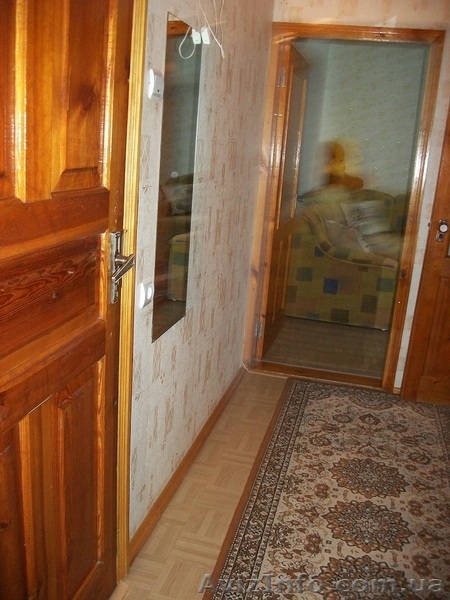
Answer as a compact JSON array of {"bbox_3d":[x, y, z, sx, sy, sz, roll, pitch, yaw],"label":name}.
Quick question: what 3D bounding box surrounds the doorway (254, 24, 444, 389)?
[{"bbox_3d":[0.699,-0.517,3.447,0.940,2.130,0.140,7,14,13],"label":"doorway"}]

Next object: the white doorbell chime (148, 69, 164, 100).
[{"bbox_3d":[-0.191,-0.611,1.578,0.018,0.080,0.075,7,13,12],"label":"white doorbell chime"}]

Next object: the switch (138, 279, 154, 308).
[{"bbox_3d":[-0.233,-0.016,1.646,0.025,0.080,0.080,7,14,13],"label":"switch"}]

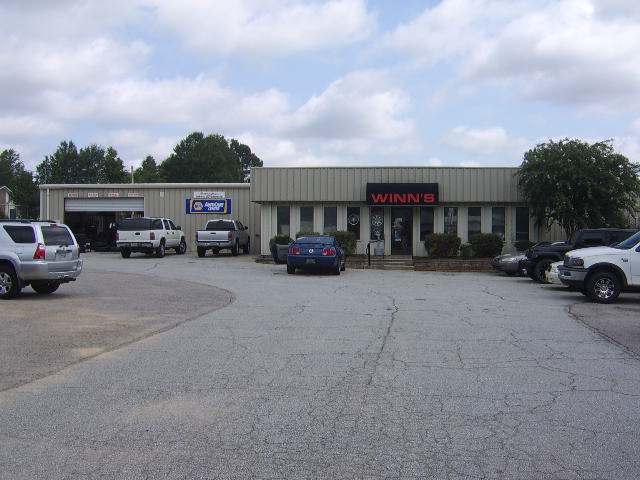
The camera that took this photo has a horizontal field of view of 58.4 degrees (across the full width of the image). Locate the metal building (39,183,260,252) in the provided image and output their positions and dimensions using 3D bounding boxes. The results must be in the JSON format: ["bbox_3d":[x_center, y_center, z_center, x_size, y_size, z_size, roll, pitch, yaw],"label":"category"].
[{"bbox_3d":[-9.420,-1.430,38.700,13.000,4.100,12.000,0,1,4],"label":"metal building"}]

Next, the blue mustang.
[{"bbox_3d":[-0.040,0.550,22.000,1.880,1.390,4.770,0,1,6],"label":"blue mustang"}]

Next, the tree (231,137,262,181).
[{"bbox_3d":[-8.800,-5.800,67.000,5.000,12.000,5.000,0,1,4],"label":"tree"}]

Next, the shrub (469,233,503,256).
[{"bbox_3d":[7.550,0.220,26.100,1.580,1.100,1.400,0,1,4],"label":"shrub"}]

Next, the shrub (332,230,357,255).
[{"bbox_3d":[0.980,0.150,26.500,1.250,1.100,1.250,0,1,4],"label":"shrub"}]

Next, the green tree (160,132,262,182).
[{"bbox_3d":[-12.500,-6.000,65.000,11.000,12.400,10.000,0,1,4],"label":"green tree"}]

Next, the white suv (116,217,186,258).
[{"bbox_3d":[-8.370,-0.130,29.200,2.000,1.900,5.750,0,1,3],"label":"white suv"}]

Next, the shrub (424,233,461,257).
[{"bbox_3d":[5.610,0.220,26.200,1.650,1.100,1.450,0,1,4],"label":"shrub"}]

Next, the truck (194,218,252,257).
[{"bbox_3d":[-4.790,-0.110,29.000,1.900,1.780,5.300,0,1,3],"label":"truck"}]

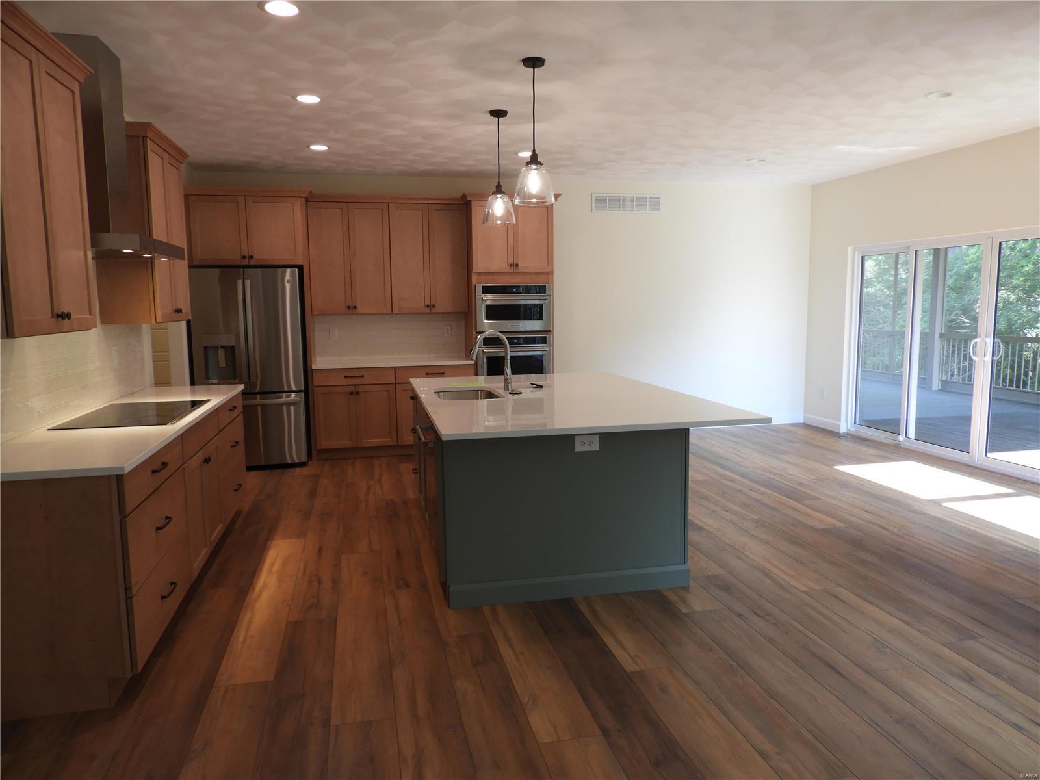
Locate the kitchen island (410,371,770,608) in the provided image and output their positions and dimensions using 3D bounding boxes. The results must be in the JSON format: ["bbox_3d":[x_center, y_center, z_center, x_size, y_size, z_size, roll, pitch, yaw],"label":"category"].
[{"bbox_3d":[0.191,0.475,4.513,1.573,0.908,2.410,-2,7,-12],"label":"kitchen island"}]

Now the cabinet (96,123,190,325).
[{"bbox_3d":[-2.361,-0.998,4.546,0.365,1.128,0.930,-2,7,-12],"label":"cabinet"}]

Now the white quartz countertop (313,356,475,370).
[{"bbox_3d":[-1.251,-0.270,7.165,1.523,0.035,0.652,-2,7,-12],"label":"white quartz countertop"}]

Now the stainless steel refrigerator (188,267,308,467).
[{"bbox_3d":[-2.472,-0.216,6.752,0.905,1.785,0.860,-2,7,-12],"label":"stainless steel refrigerator"}]

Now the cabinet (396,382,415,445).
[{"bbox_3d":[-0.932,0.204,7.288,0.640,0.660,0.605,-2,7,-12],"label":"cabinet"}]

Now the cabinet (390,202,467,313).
[{"bbox_3d":[-0.928,-1.313,7.286,0.757,1.063,0.320,-2,7,-12],"label":"cabinet"}]

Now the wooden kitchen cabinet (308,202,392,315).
[{"bbox_3d":[-1.668,-1.287,7.128,0.757,1.066,0.320,-2,7,-12],"label":"wooden kitchen cabinet"}]

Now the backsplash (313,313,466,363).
[{"bbox_3d":[-1.325,-0.558,7.446,1.520,0.463,0.020,-2,7,-12],"label":"backsplash"}]

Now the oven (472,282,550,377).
[{"bbox_3d":[-0.109,-0.466,7.357,0.753,1.193,0.610,-2,7,-12],"label":"oven"}]

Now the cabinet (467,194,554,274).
[{"bbox_3d":[-0.129,-1.537,7.271,0.810,0.720,0.615,-2,7,-12],"label":"cabinet"}]

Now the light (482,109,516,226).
[{"bbox_3d":[-0.144,-1.503,4.904,0.222,0.735,0.222,-2,7,-12],"label":"light"}]

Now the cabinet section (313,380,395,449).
[{"bbox_3d":[-1.617,0.217,7.155,0.752,0.609,0.582,-2,7,-12],"label":"cabinet section"}]

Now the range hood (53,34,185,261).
[{"bbox_3d":[-2.082,-1.192,3.639,0.495,1.013,0.895,-2,7,-12],"label":"range hood"}]

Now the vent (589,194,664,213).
[{"bbox_3d":[1.171,-2.023,7.805,0.809,0.201,0.025,-2,7,-12],"label":"vent"}]

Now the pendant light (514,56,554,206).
[{"bbox_3d":[0.077,-1.374,3.872,0.230,0.738,0.230,0,7,0],"label":"pendant light"}]

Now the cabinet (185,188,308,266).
[{"bbox_3d":[-2.493,-1.488,6.752,1.060,0.665,0.651,-2,7,-12],"label":"cabinet"}]

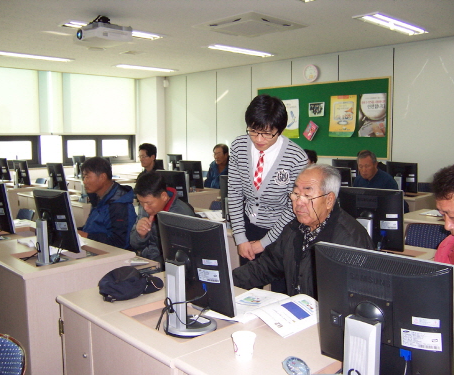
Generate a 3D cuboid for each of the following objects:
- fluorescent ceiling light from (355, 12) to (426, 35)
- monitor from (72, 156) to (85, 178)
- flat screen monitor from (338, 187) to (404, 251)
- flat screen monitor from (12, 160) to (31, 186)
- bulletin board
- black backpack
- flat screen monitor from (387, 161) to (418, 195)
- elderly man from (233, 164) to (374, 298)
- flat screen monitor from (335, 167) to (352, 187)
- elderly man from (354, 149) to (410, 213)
[{"bbox_3d":[1.874,-1.810,5.330,1.280,0.080,0.310,-6,8,-43],"label":"fluorescent ceiling light"},{"bbox_3d":[-2.555,-0.352,8.400,0.375,0.390,0.200,6,8,44],"label":"monitor"},{"bbox_3d":[0.768,0.197,2.561,0.370,0.390,0.200,6,9,43],"label":"flat screen monitor"},{"bbox_3d":[-2.850,-0.181,6.527,0.370,0.385,0.180,5,8,43],"label":"flat screen monitor"},{"bbox_3d":[1.375,-1.048,7.423,0.030,1.120,2.450,-6,9,-43],"label":"bulletin board"},{"bbox_3d":[-0.404,0.379,1.980,0.265,0.107,0.175,-5,8,-40],"label":"black backpack"},{"bbox_3d":[2.028,-0.100,5.500,0.375,0.390,0.200,6,8,44],"label":"flat screen monitor"},{"bbox_3d":[0.302,0.540,1.966,0.760,1.270,0.570,-6,8,-43],"label":"elderly man"},{"bbox_3d":[0.972,0.017,4.474,0.180,0.385,0.370,-6,8,-44],"label":"flat screen monitor"},{"bbox_3d":[1.320,0.268,4.478,0.750,1.230,0.500,-6,9,-43],"label":"elderly man"}]

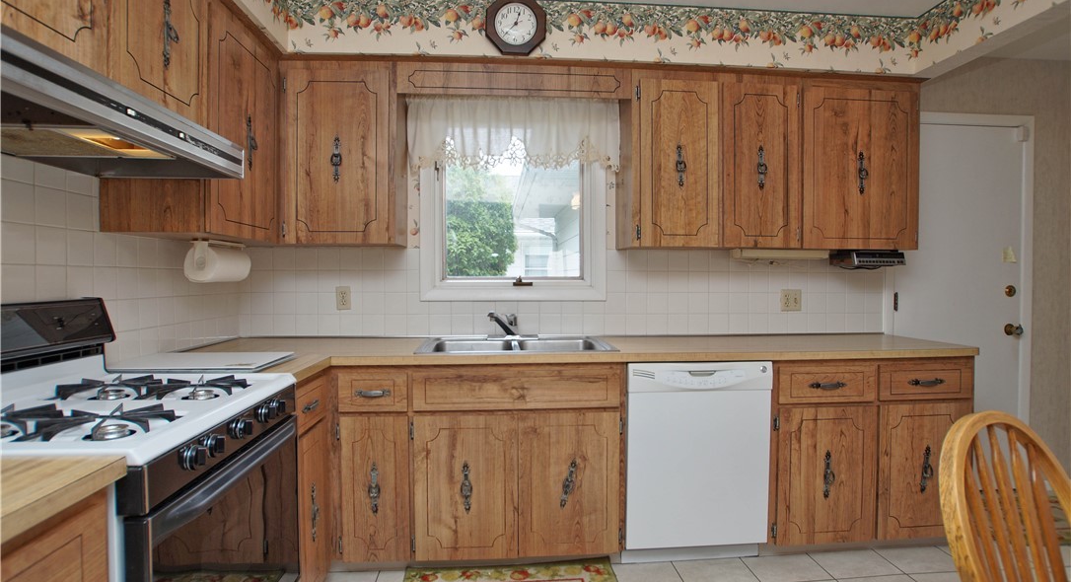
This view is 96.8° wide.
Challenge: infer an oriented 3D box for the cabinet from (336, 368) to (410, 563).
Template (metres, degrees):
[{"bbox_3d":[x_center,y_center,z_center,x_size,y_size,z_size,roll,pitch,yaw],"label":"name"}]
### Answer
[{"bbox_3d":[-0.656,0.689,2.141,0.283,0.818,0.598,0,1,-5],"label":"cabinet"}]

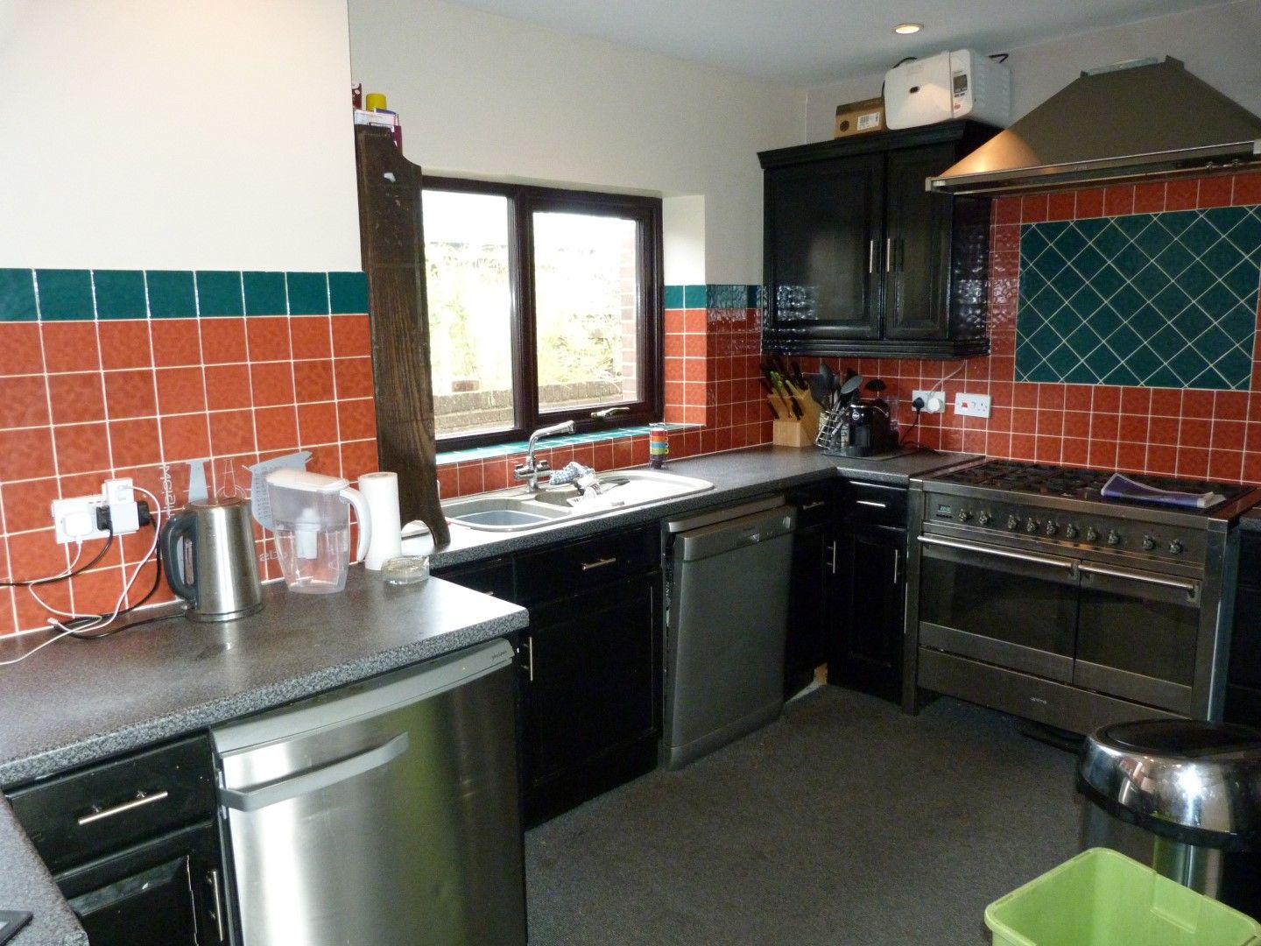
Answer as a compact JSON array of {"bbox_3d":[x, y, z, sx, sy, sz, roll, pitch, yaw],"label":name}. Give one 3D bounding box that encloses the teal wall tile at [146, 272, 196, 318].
[{"bbox_3d":[-0.977,-0.379,1.943,0.100,0.100,0.008,-10,14,-42],"label":"teal wall tile"}]

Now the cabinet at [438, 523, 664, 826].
[{"bbox_3d":[-0.406,0.588,2.829,0.855,0.840,0.590,-10,13,-43],"label":"cabinet"}]

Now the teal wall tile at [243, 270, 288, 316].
[{"bbox_3d":[-0.833,-0.408,2.075,0.100,0.100,0.008,-10,14,-42],"label":"teal wall tile"}]

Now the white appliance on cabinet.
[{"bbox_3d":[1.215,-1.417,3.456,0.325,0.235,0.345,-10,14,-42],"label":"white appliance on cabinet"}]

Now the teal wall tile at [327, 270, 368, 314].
[{"bbox_3d":[-0.684,-0.434,2.203,0.096,0.098,0.008,-11,14,-44],"label":"teal wall tile"}]

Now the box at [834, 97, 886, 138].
[{"bbox_3d":[0.985,-1.400,3.657,0.230,0.140,0.215,-10,14,-42],"label":"box"}]

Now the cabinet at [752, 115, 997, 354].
[{"bbox_3d":[1.016,-0.922,3.792,0.360,0.850,0.940,-10,14,-42],"label":"cabinet"}]

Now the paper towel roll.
[{"bbox_3d":[-0.619,0.119,2.253,0.090,0.228,0.090,-1,10,0],"label":"paper towel roll"}]

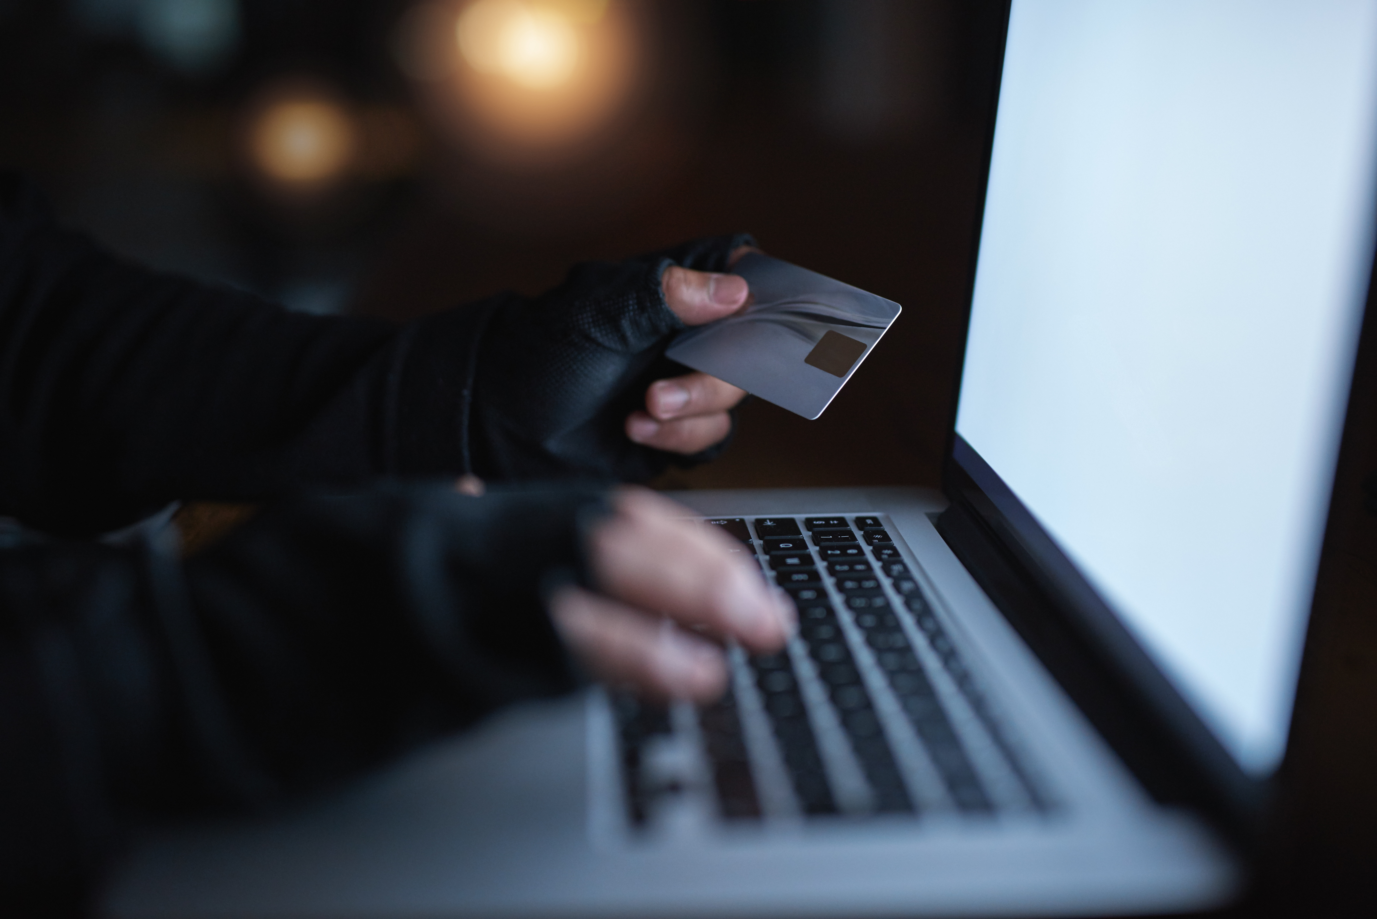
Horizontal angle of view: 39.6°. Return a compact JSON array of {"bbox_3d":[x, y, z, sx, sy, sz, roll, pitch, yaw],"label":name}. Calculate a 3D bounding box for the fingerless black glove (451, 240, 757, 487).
[{"bbox_3d":[-0.033,-0.040,0.765,0.112,0.090,0.075,-7,8,27],"label":"fingerless black glove"}]

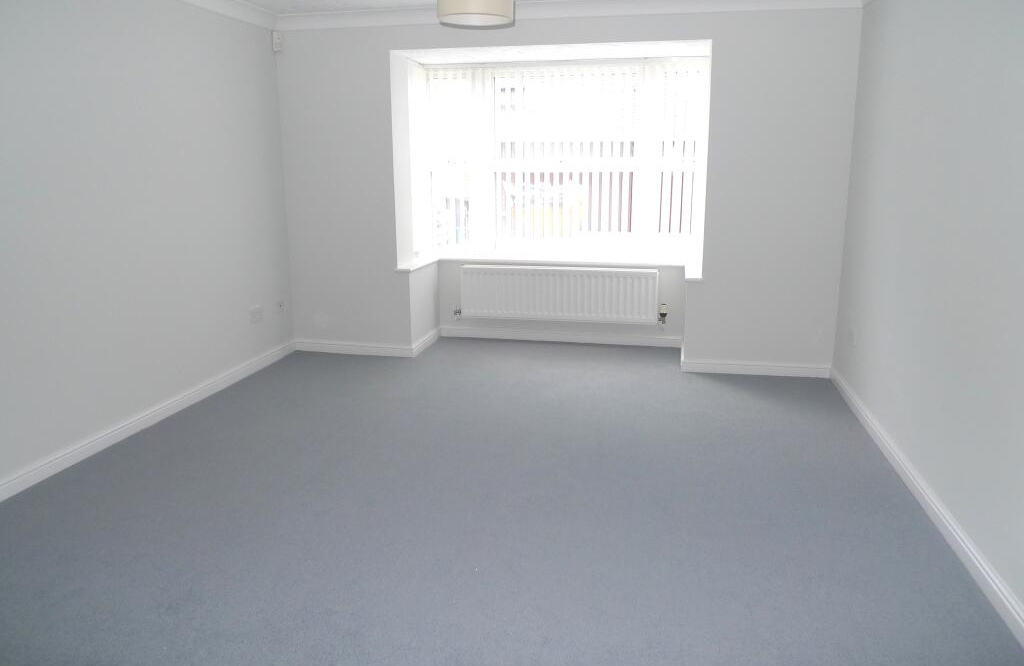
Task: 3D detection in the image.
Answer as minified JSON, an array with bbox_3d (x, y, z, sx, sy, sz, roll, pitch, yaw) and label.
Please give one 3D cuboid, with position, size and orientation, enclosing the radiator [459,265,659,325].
[{"bbox_3d":[0.364,-0.309,5.615,1.555,0.428,0.090,3,14,12],"label":"radiator"}]

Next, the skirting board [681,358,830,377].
[{"bbox_3d":[1.643,0.245,4.828,0.957,0.088,0.020,3,14,12],"label":"skirting board"}]

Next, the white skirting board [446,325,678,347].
[{"bbox_3d":[0.366,0.032,5.753,1.953,0.088,0.020,3,14,12],"label":"white skirting board"}]

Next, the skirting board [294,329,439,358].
[{"bbox_3d":[-1.123,0.044,5.729,0.990,0.088,0.686,3,14,12],"label":"skirting board"}]

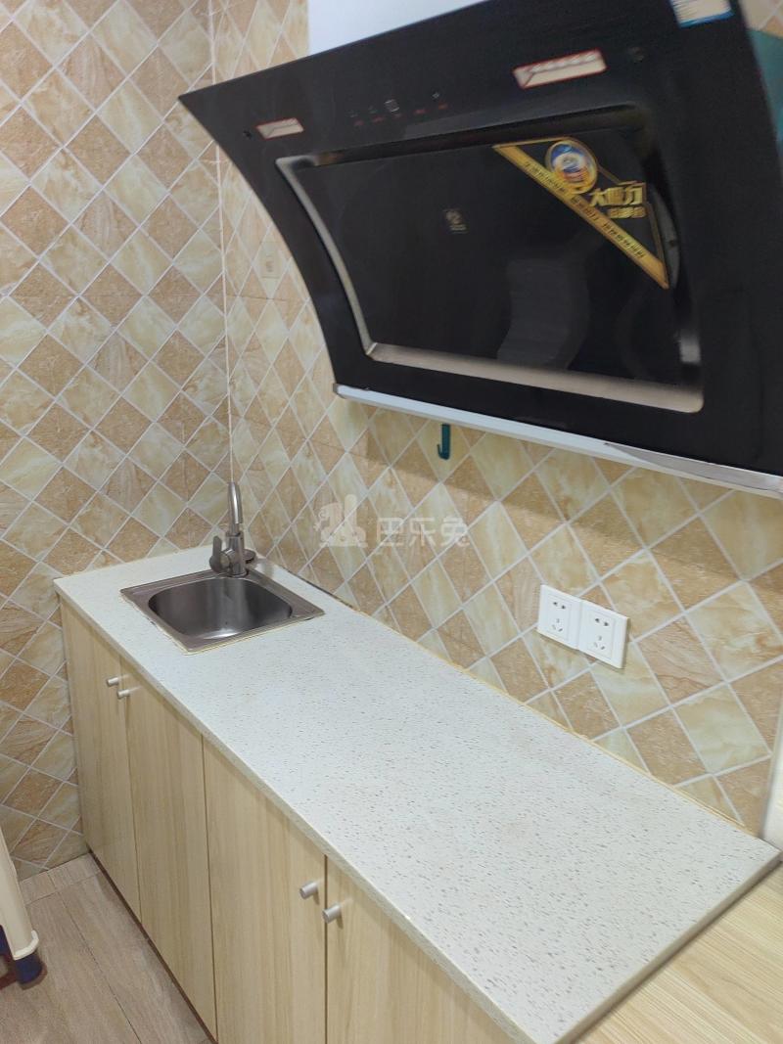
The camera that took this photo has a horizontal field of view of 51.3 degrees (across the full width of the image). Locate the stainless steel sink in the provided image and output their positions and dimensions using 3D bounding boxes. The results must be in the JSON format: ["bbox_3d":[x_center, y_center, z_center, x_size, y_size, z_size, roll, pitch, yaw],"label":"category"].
[{"bbox_3d":[-0.393,0.247,1.875,0.323,0.146,0.374,-13,23,-37],"label":"stainless steel sink"}]

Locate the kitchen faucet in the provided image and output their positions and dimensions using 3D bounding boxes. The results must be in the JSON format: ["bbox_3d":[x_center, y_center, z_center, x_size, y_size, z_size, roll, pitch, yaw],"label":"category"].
[{"bbox_3d":[-0.382,0.024,1.928,0.099,0.253,0.168,-4,19,-15],"label":"kitchen faucet"}]

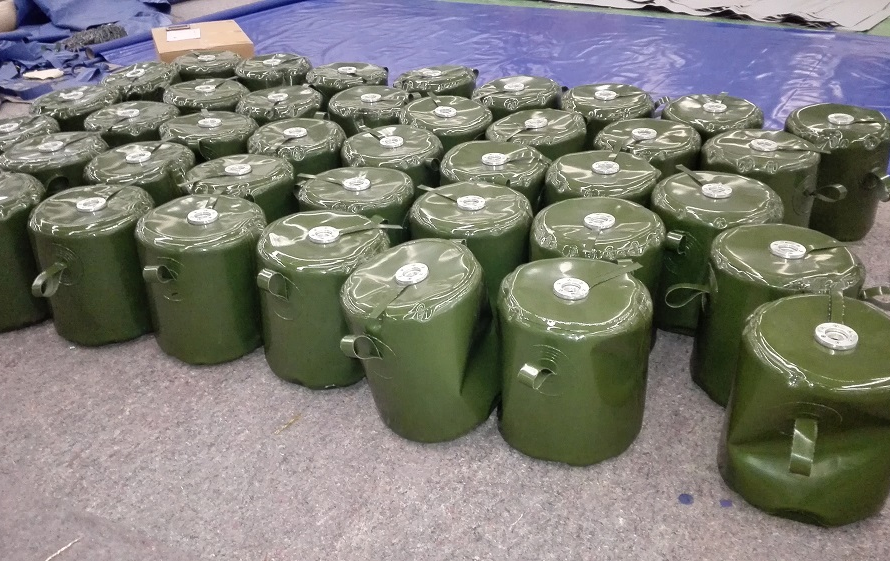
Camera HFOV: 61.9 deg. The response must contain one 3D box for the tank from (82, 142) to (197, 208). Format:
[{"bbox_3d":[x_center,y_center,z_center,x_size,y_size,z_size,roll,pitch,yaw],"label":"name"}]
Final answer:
[{"bbox_3d":[-1.148,-0.273,2.906,0.400,0.445,0.400,-15,34,-20],"label":"tank"}]

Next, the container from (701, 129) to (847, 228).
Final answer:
[{"bbox_3d":[1.194,-0.311,2.878,0.412,0.461,0.412,15,35,26],"label":"container"}]

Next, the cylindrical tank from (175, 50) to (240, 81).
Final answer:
[{"bbox_3d":[-1.323,-1.050,4.252,0.412,0.461,0.412,-11,33,-14],"label":"cylindrical tank"}]

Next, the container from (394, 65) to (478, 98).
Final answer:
[{"bbox_3d":[-0.043,-0.841,3.825,0.412,0.461,0.412,-2,32,0],"label":"container"}]

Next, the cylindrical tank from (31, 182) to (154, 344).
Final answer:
[{"bbox_3d":[-1.163,-0.060,2.561,0.400,0.445,0.400,-17,35,-23],"label":"cylindrical tank"}]

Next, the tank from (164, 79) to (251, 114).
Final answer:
[{"bbox_3d":[-1.074,-0.681,3.472,0.385,0.440,0.385,-2,32,0],"label":"tank"}]

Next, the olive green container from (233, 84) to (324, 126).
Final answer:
[{"bbox_3d":[-0.748,-0.640,3.479,0.400,0.445,0.400,-9,32,-10],"label":"olive green container"}]

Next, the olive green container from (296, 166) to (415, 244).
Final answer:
[{"bbox_3d":[-0.297,-0.133,2.627,0.400,0.445,0.400,-6,32,-6],"label":"olive green container"}]

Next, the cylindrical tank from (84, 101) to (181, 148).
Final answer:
[{"bbox_3d":[-1.367,-0.537,3.350,0.400,0.445,0.400,-15,34,-19],"label":"cylindrical tank"}]

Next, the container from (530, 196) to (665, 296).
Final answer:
[{"bbox_3d":[0.482,0.009,2.405,0.412,0.461,0.412,5,32,11],"label":"container"}]

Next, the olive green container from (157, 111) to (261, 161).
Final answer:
[{"bbox_3d":[-0.979,-0.461,3.201,0.400,0.445,0.400,-12,33,-15],"label":"olive green container"}]

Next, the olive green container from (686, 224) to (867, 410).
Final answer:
[{"bbox_3d":[0.915,0.106,2.077,0.385,0.440,0.385,-2,32,0],"label":"olive green container"}]

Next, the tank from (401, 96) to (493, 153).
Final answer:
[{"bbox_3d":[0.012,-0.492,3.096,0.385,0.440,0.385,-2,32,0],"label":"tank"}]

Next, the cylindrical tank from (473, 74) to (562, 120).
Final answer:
[{"bbox_3d":[0.311,-0.655,3.339,0.385,0.440,0.385,-2,32,0],"label":"cylindrical tank"}]

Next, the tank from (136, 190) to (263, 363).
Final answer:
[{"bbox_3d":[-0.791,-0.016,2.533,0.412,0.461,0.412,-2,32,1],"label":"tank"}]

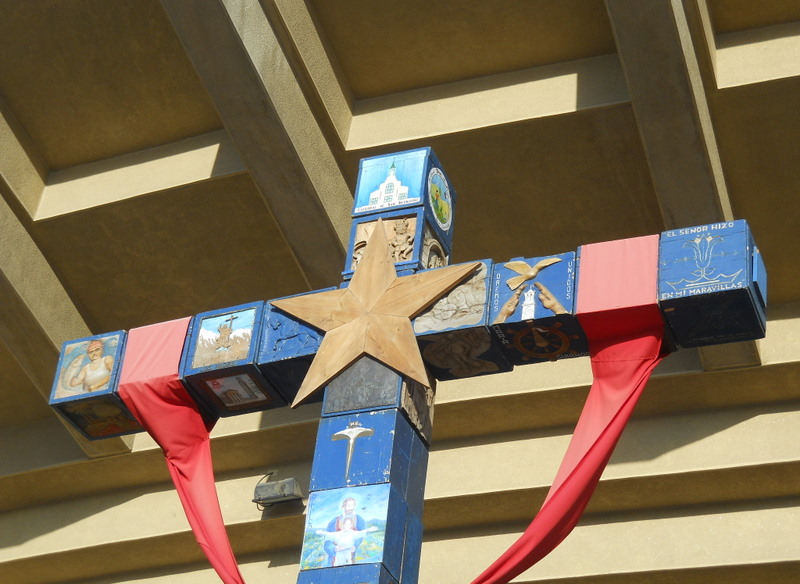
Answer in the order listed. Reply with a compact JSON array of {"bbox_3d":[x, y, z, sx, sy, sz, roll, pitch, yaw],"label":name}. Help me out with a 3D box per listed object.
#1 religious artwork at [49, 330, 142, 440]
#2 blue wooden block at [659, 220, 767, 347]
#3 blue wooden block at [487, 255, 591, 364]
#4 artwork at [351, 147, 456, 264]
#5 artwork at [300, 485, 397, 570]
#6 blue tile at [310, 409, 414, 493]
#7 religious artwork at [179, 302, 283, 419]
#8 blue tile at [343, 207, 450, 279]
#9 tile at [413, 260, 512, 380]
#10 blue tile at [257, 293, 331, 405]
[{"bbox_3d":[-1.556,0.503,8.740,0.382,0.378,0.396,-8,-37,21],"label":"religious artwork"},{"bbox_3d":[1.455,-0.031,7.627,0.399,0.378,0.396,-8,-37,21],"label":"blue wooden block"},{"bbox_3d":[0.700,0.084,7.918,0.418,0.378,0.396,-8,-37,21],"label":"blue wooden block"},{"bbox_3d":[0.029,-0.460,8.666,0.400,0.389,0.396,-8,-37,21],"label":"artwork"},{"bbox_3d":[-0.231,1.078,7.415,0.400,0.396,0.072,-8,-37,21],"label":"artwork"},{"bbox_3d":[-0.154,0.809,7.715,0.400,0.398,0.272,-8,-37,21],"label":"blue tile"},{"bbox_3d":[-0.812,0.352,8.477,0.400,0.378,0.396,-8,-37,21],"label":"religious artwork"},{"bbox_3d":[-0.011,-0.139,8.444,0.400,0.395,0.396,-8,-37,21],"label":"blue tile"},{"bbox_3d":[0.318,0.143,8.066,0.410,0.378,0.396,-8,-37,21],"label":"tile"},{"bbox_3d":[-0.438,0.277,8.345,0.407,0.378,0.396,-8,-37,21],"label":"blue tile"}]

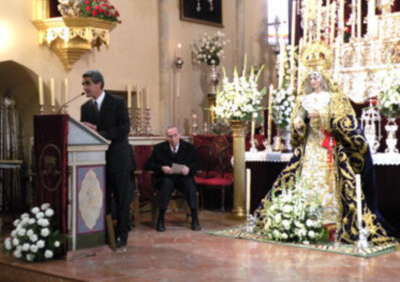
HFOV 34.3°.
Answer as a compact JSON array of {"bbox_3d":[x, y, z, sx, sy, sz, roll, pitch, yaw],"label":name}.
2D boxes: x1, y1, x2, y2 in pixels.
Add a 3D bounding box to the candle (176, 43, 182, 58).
[{"bbox_3d":[-0.310,-1.371,9.800,0.060,0.200,0.060,0,0,0],"label":"candle"}]

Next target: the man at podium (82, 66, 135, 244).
[{"bbox_3d":[-0.910,0.155,6.420,0.520,1.730,0.540,0,0,-39],"label":"man at podium"}]

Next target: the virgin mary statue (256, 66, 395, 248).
[{"bbox_3d":[1.290,0.130,7.200,1.600,1.780,1.100,0,0,38],"label":"virgin mary statue"}]

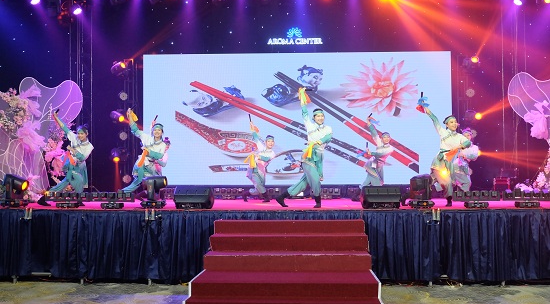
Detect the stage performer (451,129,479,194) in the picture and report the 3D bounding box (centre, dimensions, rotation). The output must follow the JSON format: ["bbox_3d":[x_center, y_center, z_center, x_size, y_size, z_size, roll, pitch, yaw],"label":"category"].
[{"bbox_3d":[3.803,0.170,11.000,0.580,1.300,0.460,1,-3,-30],"label":"stage performer"}]

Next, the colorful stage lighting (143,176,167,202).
[{"bbox_3d":[-1.859,0.633,8.480,0.390,0.480,0.340,-1,-1,18],"label":"colorful stage lighting"}]

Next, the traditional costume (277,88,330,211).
[{"bbox_3d":[0.454,-0.069,8.450,0.830,1.830,0.600,0,-2,-12],"label":"traditional costume"}]

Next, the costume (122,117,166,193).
[{"bbox_3d":[-2.070,0.087,8.650,0.780,1.500,0.600,0,-1,-7],"label":"costume"}]

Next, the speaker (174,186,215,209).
[{"bbox_3d":[-1.230,0.692,8.450,0.570,0.350,0.430,0,-1,6],"label":"speaker"}]

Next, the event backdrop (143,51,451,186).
[{"bbox_3d":[0.506,-0.771,12.650,7.100,3.050,0.150,0,-2,2],"label":"event backdrop"}]

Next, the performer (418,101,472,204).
[{"bbox_3d":[2.683,0.032,8.700,0.800,1.750,0.620,1,-3,-25],"label":"performer"}]

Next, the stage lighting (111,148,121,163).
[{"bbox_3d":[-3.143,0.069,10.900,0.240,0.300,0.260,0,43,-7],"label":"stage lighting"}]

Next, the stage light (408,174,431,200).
[{"bbox_3d":[2.172,0.549,8.150,0.350,0.450,0.340,-2,-3,34],"label":"stage light"}]

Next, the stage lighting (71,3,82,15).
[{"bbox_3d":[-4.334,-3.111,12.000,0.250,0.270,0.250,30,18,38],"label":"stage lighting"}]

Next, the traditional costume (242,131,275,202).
[{"bbox_3d":[-0.291,0.159,9.700,0.570,1.440,0.500,0,-1,-11],"label":"traditional costume"}]

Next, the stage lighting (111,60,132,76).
[{"bbox_3d":[-3.379,-1.860,12.100,0.360,0.350,0.420,2,-18,-45],"label":"stage lighting"}]

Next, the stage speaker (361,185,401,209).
[{"bbox_3d":[1.630,0.692,8.450,0.570,0.350,0.430,0,-1,-6],"label":"stage speaker"}]

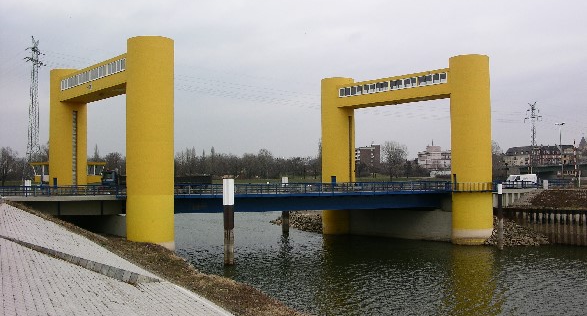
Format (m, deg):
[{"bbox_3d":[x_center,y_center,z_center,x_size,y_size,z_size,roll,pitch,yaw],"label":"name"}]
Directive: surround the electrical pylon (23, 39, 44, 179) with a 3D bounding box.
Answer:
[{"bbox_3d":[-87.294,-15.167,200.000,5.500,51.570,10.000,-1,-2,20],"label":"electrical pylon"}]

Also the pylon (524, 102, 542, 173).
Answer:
[{"bbox_3d":[120.829,-8.089,300.000,4.500,39.940,10.000,1,-3,-27],"label":"pylon"}]

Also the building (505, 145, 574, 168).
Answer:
[{"bbox_3d":[180.700,1.100,435.000,50.000,21.990,14.000,-2,-3,39],"label":"building"}]

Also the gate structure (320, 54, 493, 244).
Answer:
[{"bbox_3d":[14.350,-0.549,80.965,4.800,22.790,26.560,2,-3,-44],"label":"gate structure"}]

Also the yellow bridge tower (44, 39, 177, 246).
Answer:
[{"bbox_3d":[-22.419,-0.891,70.747,4.800,22.070,26.560,1,-3,-43],"label":"yellow bridge tower"}]

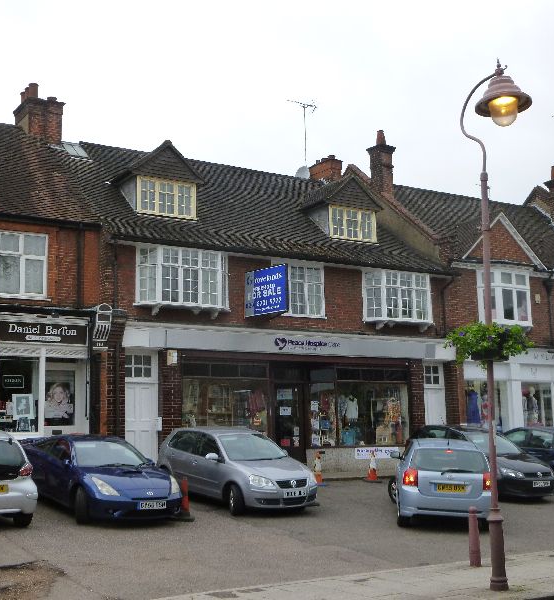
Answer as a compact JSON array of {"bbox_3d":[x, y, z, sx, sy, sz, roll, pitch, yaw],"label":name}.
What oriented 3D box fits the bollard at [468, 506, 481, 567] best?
[{"bbox_3d":[2.621,3.141,11.058,0.155,0.758,0.155,-1,-9,0],"label":"bollard"}]

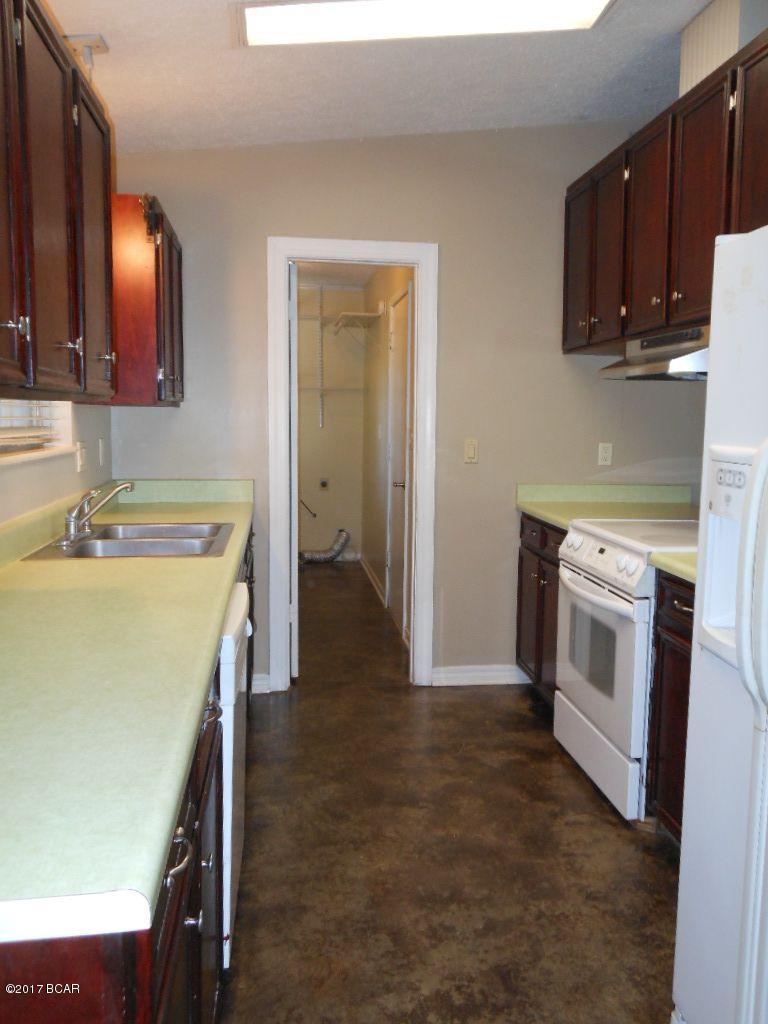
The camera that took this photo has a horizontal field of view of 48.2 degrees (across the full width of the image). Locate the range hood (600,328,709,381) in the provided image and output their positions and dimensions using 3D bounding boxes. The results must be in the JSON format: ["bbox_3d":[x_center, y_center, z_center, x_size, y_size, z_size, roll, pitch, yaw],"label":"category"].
[{"bbox_3d":[1.151,-0.575,3.069,0.485,0.167,0.760,0,6,-7],"label":"range hood"}]

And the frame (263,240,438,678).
[{"bbox_3d":[-0.147,-0.196,4.086,0.790,2.122,0.110,0,6,-7],"label":"frame"}]

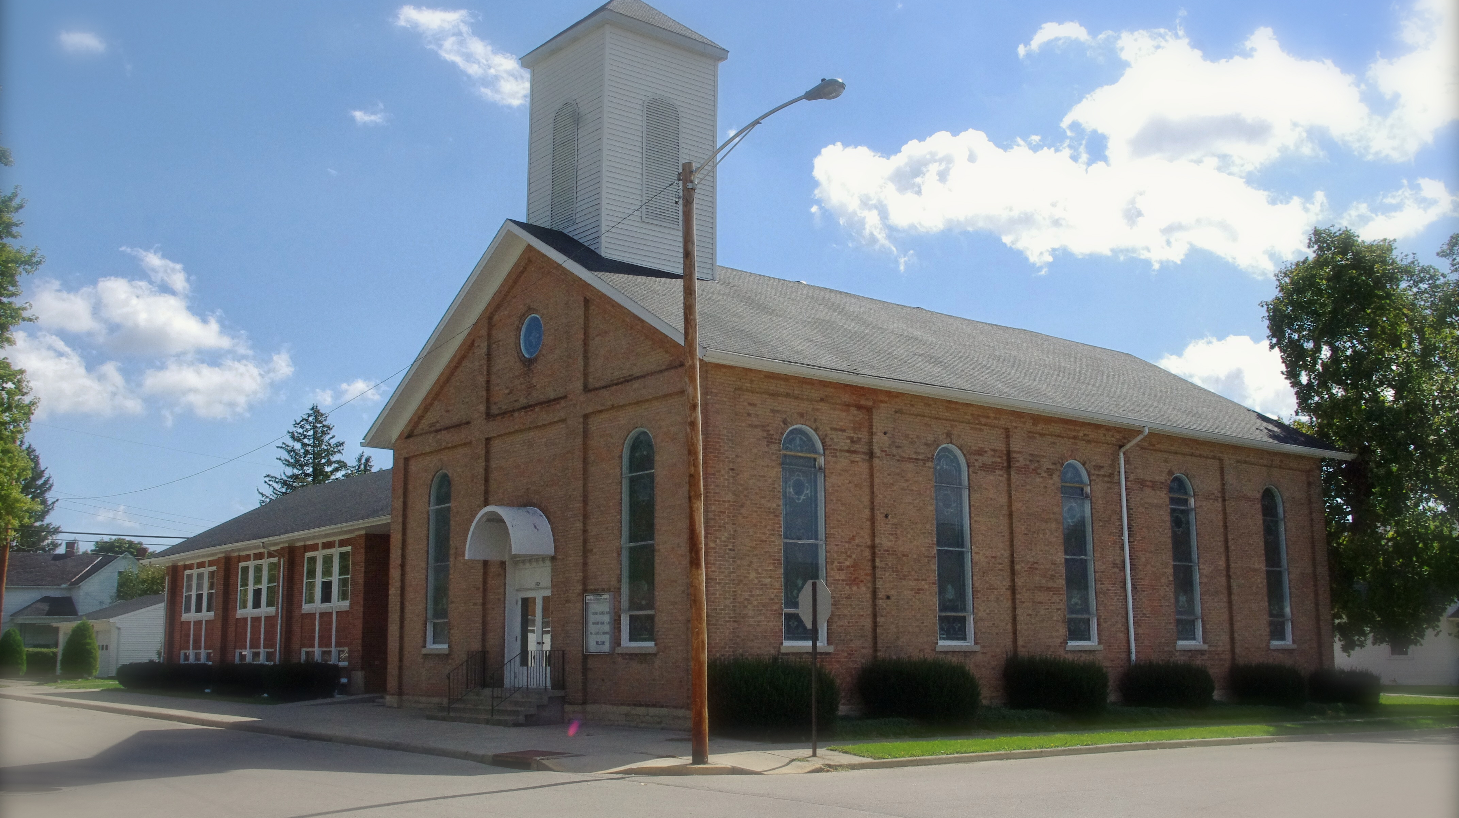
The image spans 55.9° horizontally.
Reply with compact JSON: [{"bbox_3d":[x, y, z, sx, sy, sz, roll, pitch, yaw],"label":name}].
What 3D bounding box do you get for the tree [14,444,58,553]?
[{"bbox_3d":[-48.777,10.387,96.065,6.500,15.245,6.500,8,-12,-38],"label":"tree"}]

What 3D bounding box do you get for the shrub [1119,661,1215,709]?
[{"bbox_3d":[10.261,6.443,32.226,2.050,1.000,1.500,8,-12,-38],"label":"shrub"}]

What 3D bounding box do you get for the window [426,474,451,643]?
[{"bbox_3d":[-6.865,3.569,32.971,0.200,4.220,1.090,8,-12,-38],"label":"window"}]

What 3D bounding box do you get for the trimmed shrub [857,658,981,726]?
[{"bbox_3d":[3.625,5.386,26.324,2.150,1.220,1.600,8,-12,-38],"label":"trimmed shrub"}]

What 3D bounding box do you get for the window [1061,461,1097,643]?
[{"bbox_3d":[8.009,3.302,31.837,1.090,4.220,0.200,8,-12,-38],"label":"window"}]

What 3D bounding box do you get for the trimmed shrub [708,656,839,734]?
[{"bbox_3d":[0.770,5.118,24.743,2.250,1.280,1.550,8,-12,-38],"label":"trimmed shrub"}]

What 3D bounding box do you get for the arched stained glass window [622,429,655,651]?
[{"bbox_3d":[-1.675,2.468,26.615,0.200,4.180,1.090,8,-12,-38],"label":"arched stained glass window"}]

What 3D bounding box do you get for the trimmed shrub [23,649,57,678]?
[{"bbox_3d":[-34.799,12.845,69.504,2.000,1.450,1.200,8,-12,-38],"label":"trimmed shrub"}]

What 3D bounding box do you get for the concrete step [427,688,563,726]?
[{"bbox_3d":[-5.106,6.400,29.722,1.350,0.680,3.710,8,-12,-38],"label":"concrete step"}]

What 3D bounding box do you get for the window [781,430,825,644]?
[{"bbox_3d":[1.404,2.456,27.126,1.120,4.290,0.220,8,-12,-38],"label":"window"}]

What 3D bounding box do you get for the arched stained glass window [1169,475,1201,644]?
[{"bbox_3d":[11.351,3.743,34.490,1.090,4.220,0.200,8,-12,-38],"label":"arched stained glass window"}]

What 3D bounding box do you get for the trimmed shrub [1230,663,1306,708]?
[{"bbox_3d":[13.674,6.961,34.931,1.700,0.980,1.450,8,-12,-38],"label":"trimmed shrub"}]

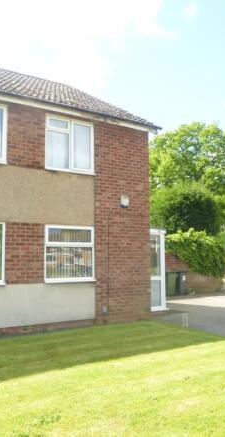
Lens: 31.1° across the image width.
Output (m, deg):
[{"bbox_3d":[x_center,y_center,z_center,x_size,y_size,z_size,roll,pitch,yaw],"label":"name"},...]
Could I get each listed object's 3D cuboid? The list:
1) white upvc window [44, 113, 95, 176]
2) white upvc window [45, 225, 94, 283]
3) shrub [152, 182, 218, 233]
[{"bbox_3d":[-0.939,-1.649,9.168,1.222,1.239,0.100,3,-7,-32],"label":"white upvc window"},{"bbox_3d":[-0.915,0.784,8.922,1.209,1.226,0.100,3,-7,-32],"label":"white upvc window"},{"bbox_3d":[3.619,0.462,20.265,3.500,4.600,3.500,-1,-6,10],"label":"shrub"}]

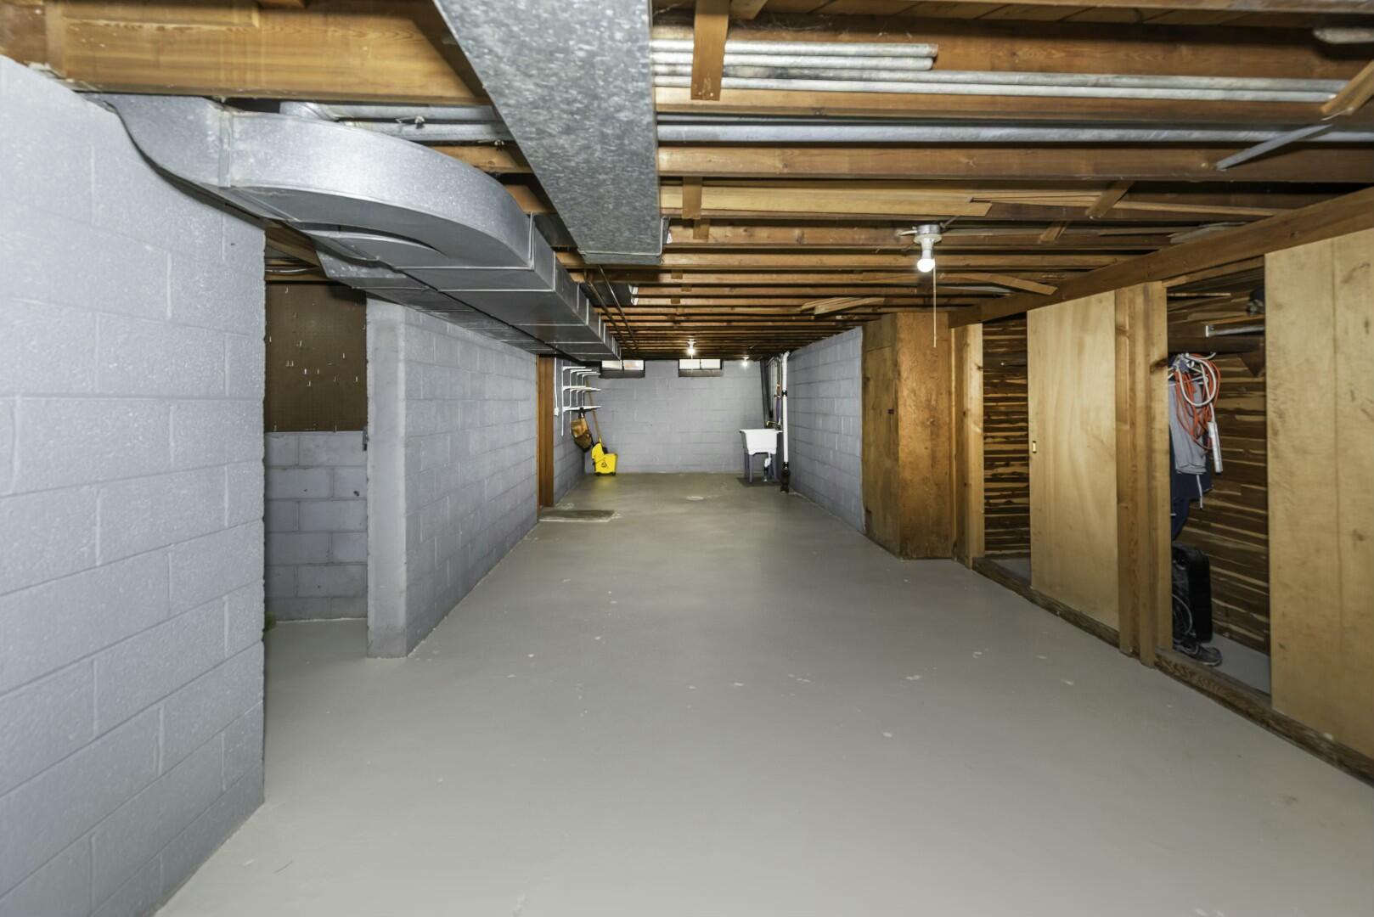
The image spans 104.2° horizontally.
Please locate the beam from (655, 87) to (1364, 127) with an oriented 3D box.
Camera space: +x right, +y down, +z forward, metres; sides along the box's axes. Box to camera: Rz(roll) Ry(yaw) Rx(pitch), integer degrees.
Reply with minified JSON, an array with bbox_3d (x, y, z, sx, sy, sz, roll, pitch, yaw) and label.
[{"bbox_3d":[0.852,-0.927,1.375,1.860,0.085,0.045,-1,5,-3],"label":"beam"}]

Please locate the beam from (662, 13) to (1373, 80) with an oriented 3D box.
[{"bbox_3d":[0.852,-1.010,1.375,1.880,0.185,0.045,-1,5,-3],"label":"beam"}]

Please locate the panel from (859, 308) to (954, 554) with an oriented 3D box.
[{"bbox_3d":[1.977,-0.233,4.850,0.430,2.060,0.720,-1,5,-3],"label":"panel"}]

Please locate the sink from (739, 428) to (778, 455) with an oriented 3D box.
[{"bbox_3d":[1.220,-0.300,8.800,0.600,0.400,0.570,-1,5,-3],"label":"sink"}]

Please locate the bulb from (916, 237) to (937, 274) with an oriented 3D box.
[{"bbox_3d":[1.030,-0.873,2.300,0.068,0.140,0.068,-1,5,-3],"label":"bulb"}]

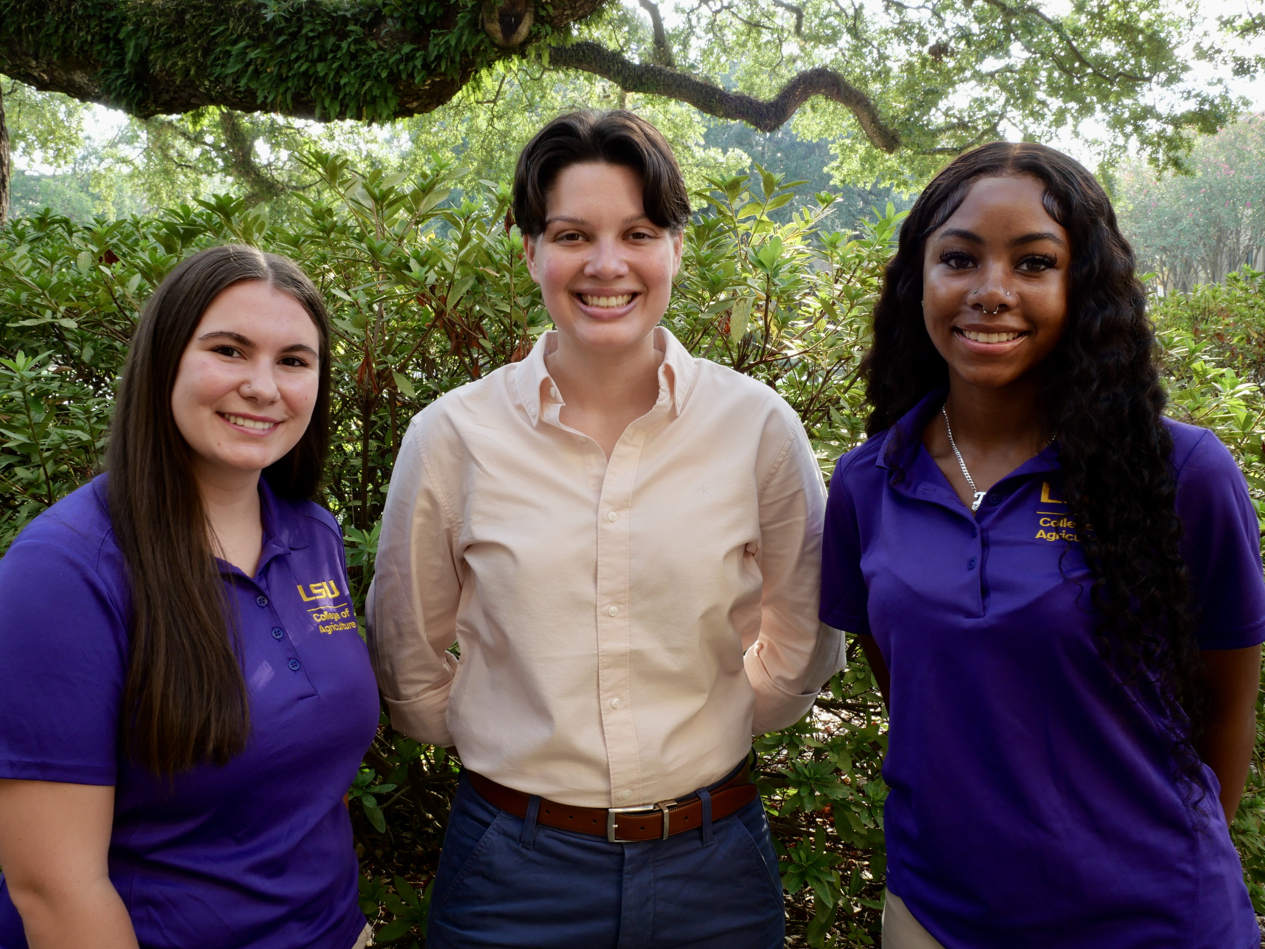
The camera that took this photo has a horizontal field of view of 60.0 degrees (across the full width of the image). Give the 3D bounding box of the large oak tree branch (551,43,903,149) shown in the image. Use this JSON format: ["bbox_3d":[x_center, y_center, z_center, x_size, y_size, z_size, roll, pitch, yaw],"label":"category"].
[{"bbox_3d":[0.409,-1.690,4.900,1.600,0.470,0.450,0,7,0],"label":"large oak tree branch"}]

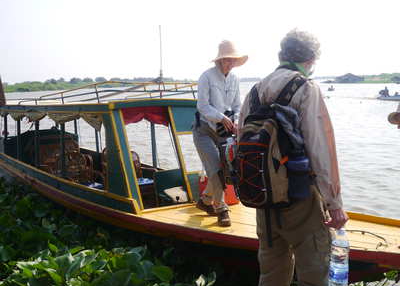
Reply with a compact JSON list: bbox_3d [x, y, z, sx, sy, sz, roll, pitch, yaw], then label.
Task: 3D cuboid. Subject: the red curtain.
[{"bbox_3d":[-0.612,-0.291,5.100,0.680,0.220,0.070,-6,10,-39],"label":"red curtain"}]

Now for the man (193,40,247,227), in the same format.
[{"bbox_3d":[0.190,-0.080,4.230,0.540,1.700,0.520,-6,10,-39],"label":"man"}]

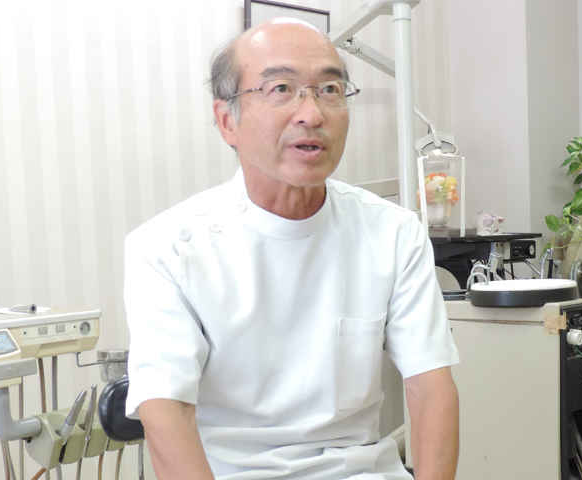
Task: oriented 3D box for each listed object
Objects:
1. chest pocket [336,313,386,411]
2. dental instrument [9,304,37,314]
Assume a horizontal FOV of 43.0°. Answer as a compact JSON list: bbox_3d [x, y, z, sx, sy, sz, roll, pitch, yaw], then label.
[{"bbox_3d":[0.095,0.168,1.020,0.095,0.122,0.020,-6,12,-43],"label":"chest pocket"},{"bbox_3d":[-0.612,0.160,1.700,0.080,0.020,0.020,0,4,29],"label":"dental instrument"}]

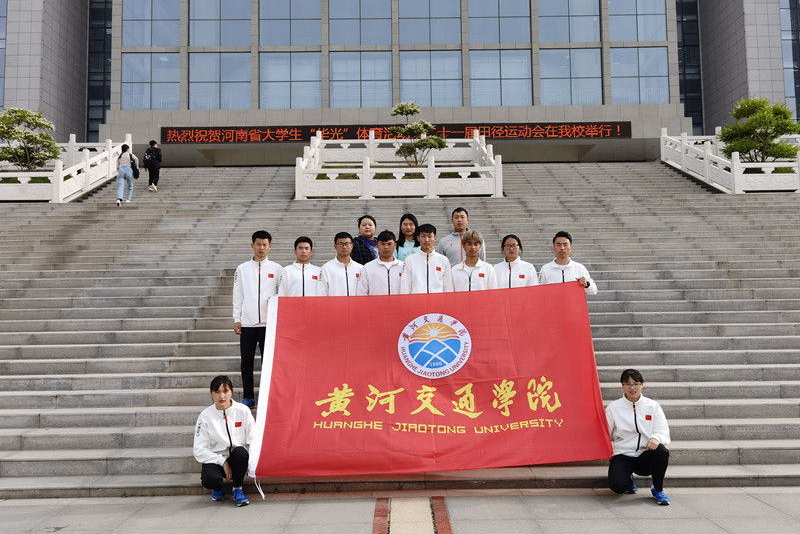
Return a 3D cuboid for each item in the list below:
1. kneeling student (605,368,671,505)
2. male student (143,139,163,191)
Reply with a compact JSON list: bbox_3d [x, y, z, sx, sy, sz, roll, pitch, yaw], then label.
[{"bbox_3d":[1.869,1.298,4.879,0.510,0.989,0.580,-1,-2,13],"label":"kneeling student"},{"bbox_3d":[-7.249,-2.962,18.276,0.550,1.508,0.480,-1,-2,7],"label":"male student"}]

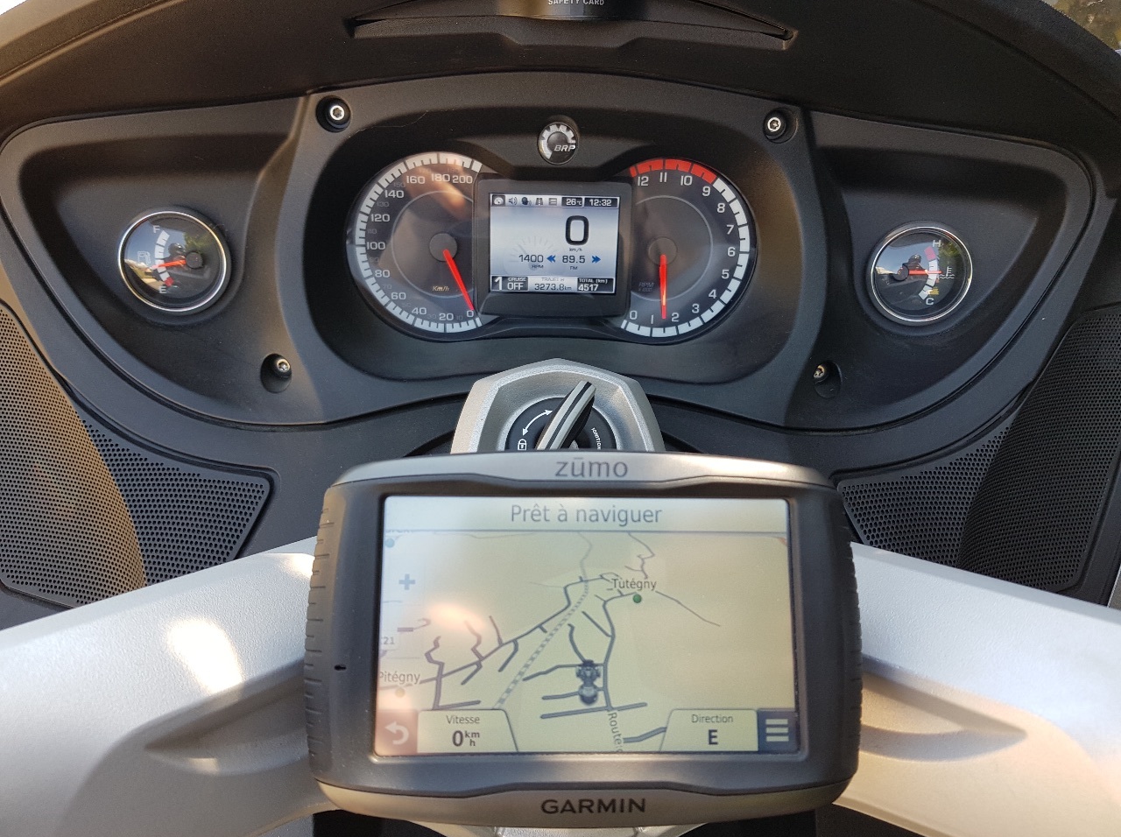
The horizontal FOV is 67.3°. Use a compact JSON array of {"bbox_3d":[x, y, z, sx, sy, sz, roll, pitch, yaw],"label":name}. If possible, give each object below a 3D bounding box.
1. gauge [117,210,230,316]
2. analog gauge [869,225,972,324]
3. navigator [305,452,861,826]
[{"bbox_3d":[-0.220,-0.089,0.478,0.057,0.057,0.020,-7,14,-25],"label":"gauge"},{"bbox_3d":[0.215,-0.086,0.502,0.057,0.057,0.020,6,14,20],"label":"analog gauge"},{"bbox_3d":[0.006,0.058,0.228,0.144,0.096,0.029,0,-10,-1],"label":"navigator"}]

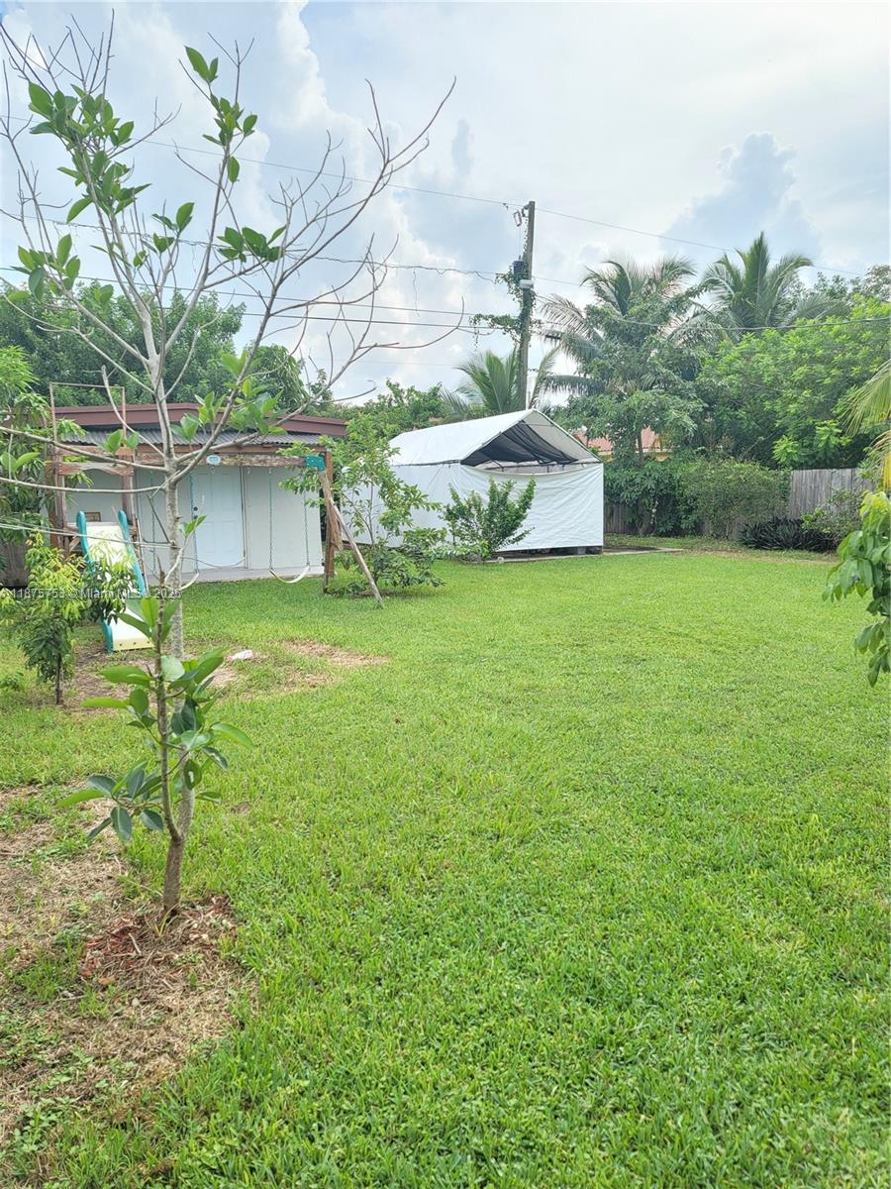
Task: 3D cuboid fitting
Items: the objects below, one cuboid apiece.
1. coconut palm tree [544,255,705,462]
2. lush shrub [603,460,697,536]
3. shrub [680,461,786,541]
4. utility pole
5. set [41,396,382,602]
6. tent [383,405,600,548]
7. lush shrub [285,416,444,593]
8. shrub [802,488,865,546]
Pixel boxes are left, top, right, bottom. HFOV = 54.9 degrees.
[{"bbox_3d":[5.687,-6.423,27.420,5.213,8.516,5.200,-1,7,0],"label":"coconut palm tree"},{"bbox_3d":[5.543,-2.607,23.225,2.433,2.025,1.900,-1,7,0],"label":"lush shrub"},{"bbox_3d":[7.375,-2.432,21.859,2.625,1.950,2.000,-1,7,0],"label":"shrub"},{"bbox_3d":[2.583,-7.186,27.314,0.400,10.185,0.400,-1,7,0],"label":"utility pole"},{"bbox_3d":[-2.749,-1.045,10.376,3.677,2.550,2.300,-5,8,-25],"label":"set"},{"bbox_3d":[0.330,-2.435,19.441,3.239,2.866,6.318,-5,8,-26],"label":"tent"},{"bbox_3d":[-1.181,-1.241,12.110,2.129,2.432,2.100,-1,7,0],"label":"lush shrub"},{"bbox_3d":[8.737,-1.770,19.287,1.304,1.237,1.200,-1,7,0],"label":"shrub"}]

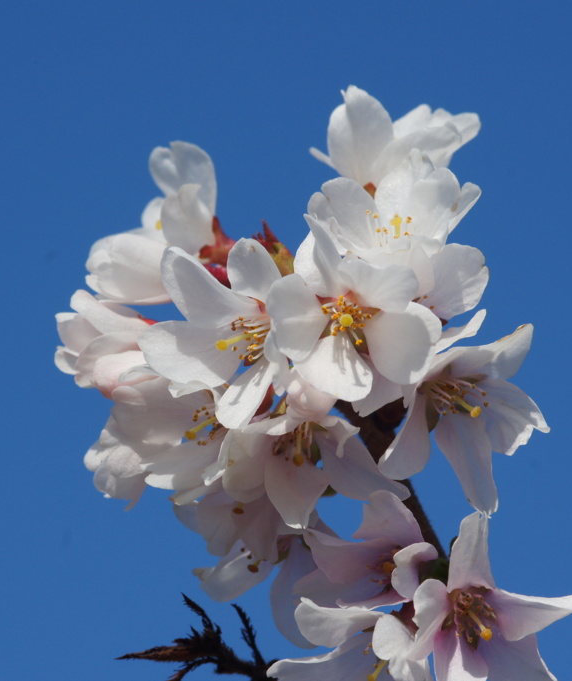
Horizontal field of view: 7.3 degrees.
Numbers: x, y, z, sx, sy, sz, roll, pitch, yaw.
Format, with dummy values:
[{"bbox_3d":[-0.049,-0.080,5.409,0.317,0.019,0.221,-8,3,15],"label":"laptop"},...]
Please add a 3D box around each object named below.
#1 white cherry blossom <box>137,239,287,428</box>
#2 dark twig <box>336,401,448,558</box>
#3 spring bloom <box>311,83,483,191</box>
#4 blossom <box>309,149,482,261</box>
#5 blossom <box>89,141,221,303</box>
[{"bbox_3d":[-0.015,-0.001,0.915,0.033,0.038,0.021,-12,-3,37],"label":"white cherry blossom"},{"bbox_3d":[0.022,0.029,0.938,0.007,0.037,0.007,-34,-8,0],"label":"dark twig"},{"bbox_3d":[0.023,-0.042,0.938,0.031,0.025,0.033,34,-22,-7],"label":"spring bloom"},{"bbox_3d":[0.022,-0.026,0.922,0.035,0.032,0.021,0,-38,-2],"label":"blossom"},{"bbox_3d":[-0.027,-0.024,0.932,0.024,0.033,0.031,31,-12,9],"label":"blossom"}]

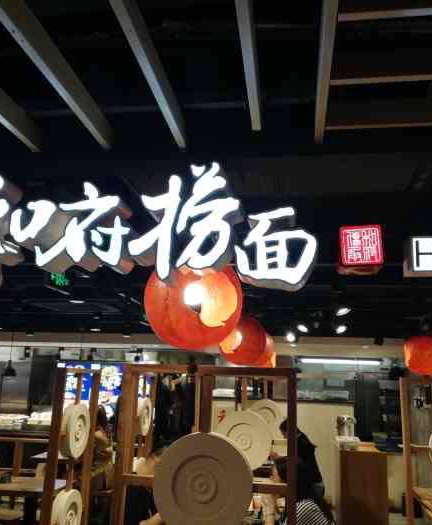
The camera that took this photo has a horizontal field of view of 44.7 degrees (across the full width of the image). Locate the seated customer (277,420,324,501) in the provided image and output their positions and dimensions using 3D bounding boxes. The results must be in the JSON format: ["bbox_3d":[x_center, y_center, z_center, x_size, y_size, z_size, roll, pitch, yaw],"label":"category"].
[{"bbox_3d":[0.649,2.048,4.820,0.750,1.240,0.500,0,-13,8],"label":"seated customer"}]

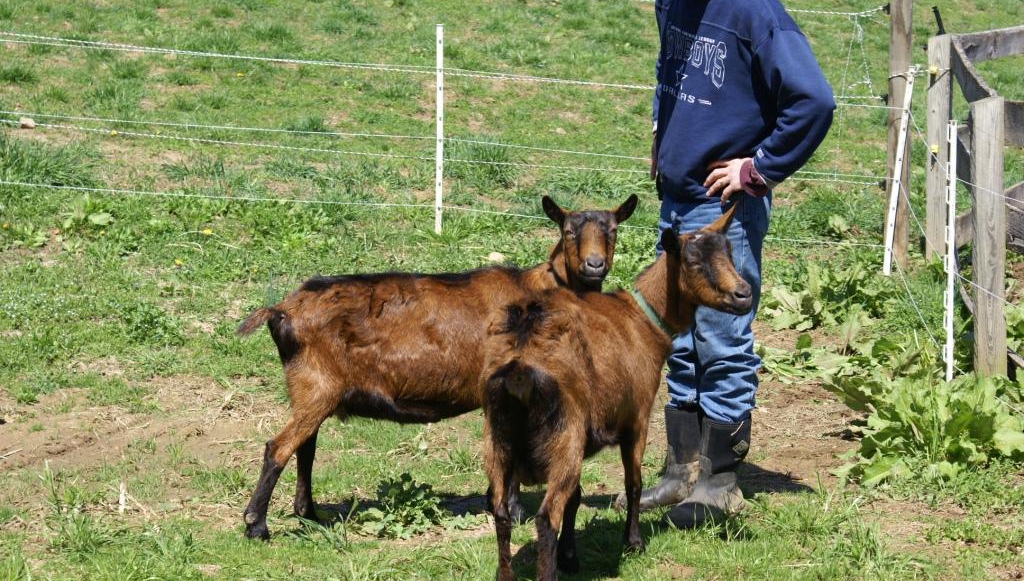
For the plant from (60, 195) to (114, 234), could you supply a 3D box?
[{"bbox_3d":[-2.345,-0.425,14.154,0.310,0.180,0.280,0,7,0],"label":"plant"}]

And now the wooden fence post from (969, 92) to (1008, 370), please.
[{"bbox_3d":[1.833,-0.186,9.901,0.128,1.117,0.128,1,7,7],"label":"wooden fence post"}]

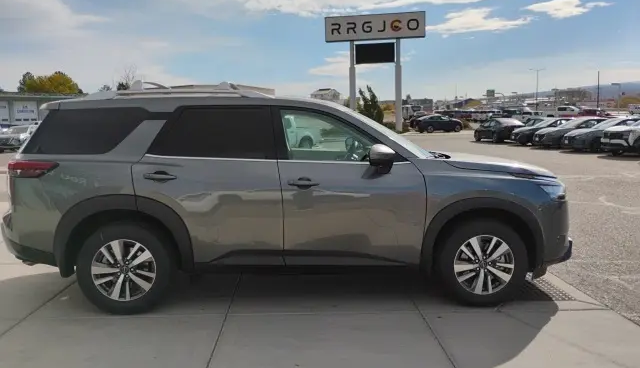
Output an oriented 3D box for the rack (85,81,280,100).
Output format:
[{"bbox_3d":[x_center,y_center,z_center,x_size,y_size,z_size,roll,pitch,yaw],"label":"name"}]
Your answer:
[{"bbox_3d":[-1.191,-0.857,4.853,1.620,0.150,1.200,0,7,-3],"label":"rack"}]

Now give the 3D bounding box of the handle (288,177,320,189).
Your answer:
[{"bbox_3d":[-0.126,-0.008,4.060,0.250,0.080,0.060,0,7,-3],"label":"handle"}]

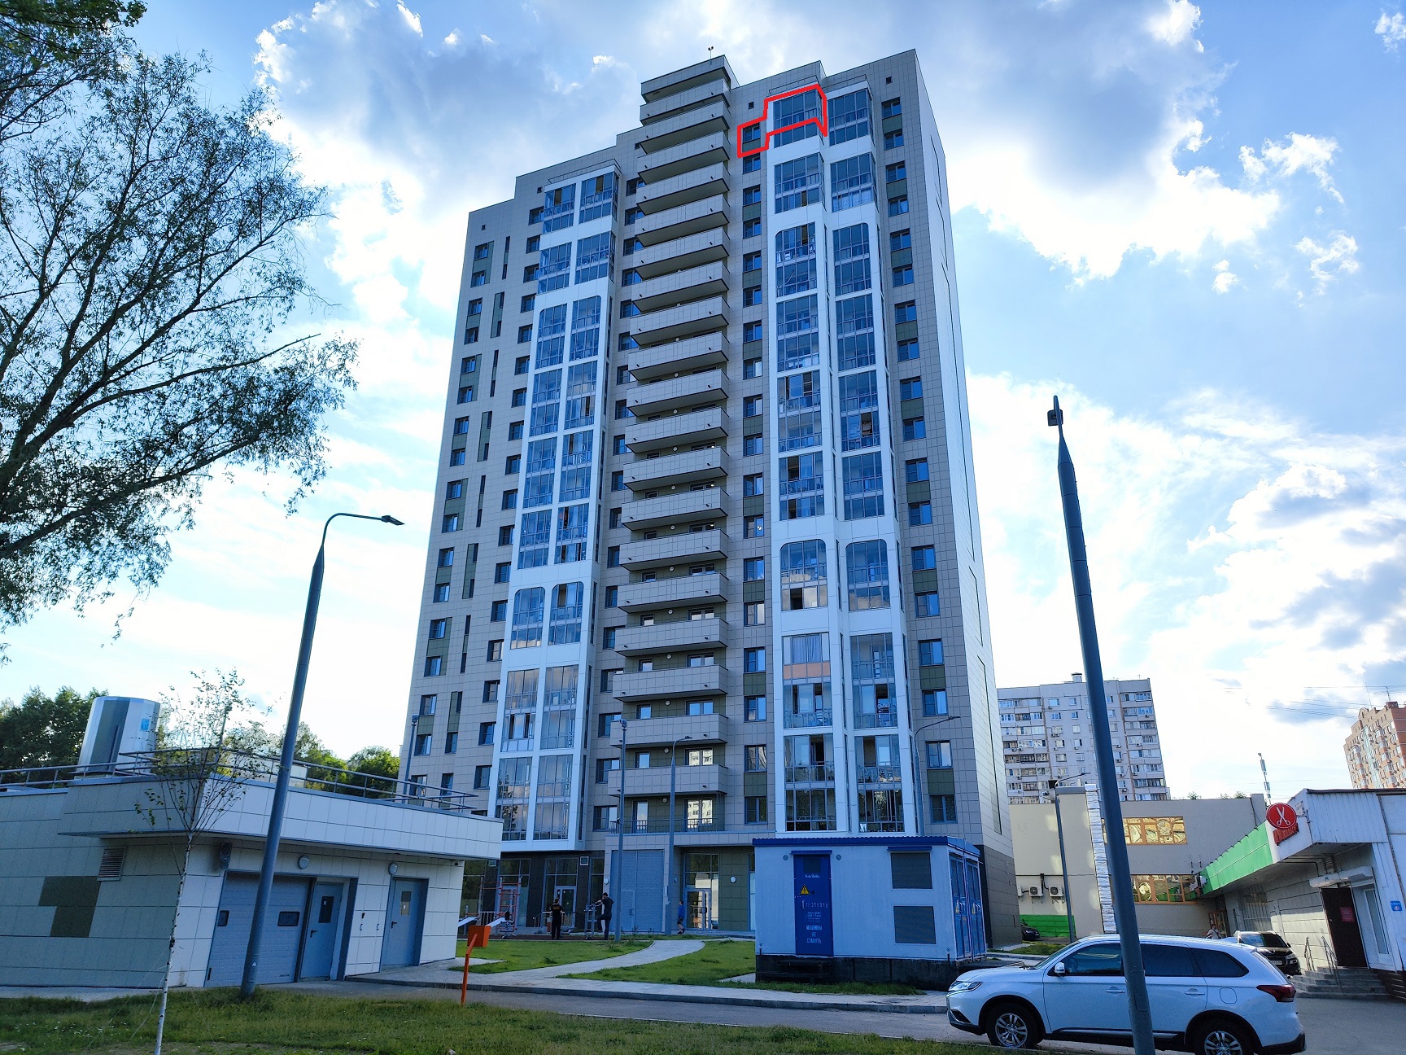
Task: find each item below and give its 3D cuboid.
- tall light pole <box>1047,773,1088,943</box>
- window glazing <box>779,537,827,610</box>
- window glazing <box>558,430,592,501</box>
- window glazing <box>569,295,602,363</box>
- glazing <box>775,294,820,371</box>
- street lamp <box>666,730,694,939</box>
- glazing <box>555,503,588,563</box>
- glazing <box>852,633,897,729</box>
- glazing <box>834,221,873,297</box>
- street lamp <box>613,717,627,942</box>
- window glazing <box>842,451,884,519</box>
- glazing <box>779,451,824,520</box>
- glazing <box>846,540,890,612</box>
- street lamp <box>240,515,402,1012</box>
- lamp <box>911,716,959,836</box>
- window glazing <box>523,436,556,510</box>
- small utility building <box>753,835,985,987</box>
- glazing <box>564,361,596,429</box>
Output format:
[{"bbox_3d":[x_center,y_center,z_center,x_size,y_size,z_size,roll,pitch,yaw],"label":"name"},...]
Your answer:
[{"bbox_3d":[23.147,20.269,60.167,2.640,9.950,0.350,-8,-24,22],"label":"tall light pole"},{"bbox_3d":[6.237,2.912,59.995,2.913,4.408,0.150,-8,-23,21],"label":"window glazing"},{"bbox_3d":[-9.396,-4.559,71.954,2.516,5.375,0.150,-8,-24,22],"label":"window glazing"},{"bbox_3d":[-9.244,-15.699,77.032,2.535,5.576,0.150,-8,-23,21],"label":"window glazing"},{"bbox_3d":[6.475,-13.198,66.422,2.913,5.523,0.150,-8,-23,21],"label":"glazing"},{"bbox_3d":[-1.151,15.681,50.125,0.330,9.617,2.300,-10,-24,26],"label":"street lamp"},{"bbox_3d":[-9.483,0.487,70.575,2.535,4.386,0.150,-8,-23,21],"label":"glazing"},{"bbox_3d":[10.023,8.940,57.228,2.485,5.530,0.150,-8,-24,22],"label":"glazing"},{"bbox_3d":[10.453,-18.818,68.286,2.553,5.459,0.150,-8,-24,22],"label":"glazing"},{"bbox_3d":[-3.385,12.586,41.127,0.340,8.976,0.340,-8,-23,21],"label":"street lamp"},{"bbox_3d":[10.232,-2.620,62.055,2.534,4.386,0.150,-8,-23,21],"label":"window glazing"},{"bbox_3d":[6.273,-2.660,62.402,2.966,4.372,0.150,-8,-24,22],"label":"glazing"},{"bbox_3d":[10.083,2.881,59.658,2.516,4.333,0.150,-8,-24,22],"label":"glazing"},{"bbox_3d":[-7.750,4.192,20.430,0.300,10.050,2.280,-8,-24,22],"label":"street lamp"},{"bbox_3d":[11.003,13.728,44.514,2.260,9.980,0.300,-8,-24,22],"label":"lamp"},{"bbox_3d":[-12.266,-4.101,73.118,2.306,5.587,0.150,-8,-24,22],"label":"window glazing"},{"bbox_3d":[4.527,10.145,25.907,5.062,3.425,4.825,-8,-24,22],"label":"small utility building"},{"bbox_3d":[-9.327,-10.091,74.795,2.535,5.523,0.150,-8,-23,21],"label":"glazing"}]

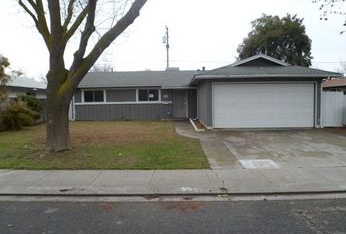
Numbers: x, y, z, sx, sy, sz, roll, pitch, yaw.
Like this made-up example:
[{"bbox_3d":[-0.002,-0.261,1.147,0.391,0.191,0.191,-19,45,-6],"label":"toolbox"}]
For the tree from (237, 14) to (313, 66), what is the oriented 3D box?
[{"bbox_3d":[11.569,-6.240,30.736,8.500,11.200,8.000,-1,3,1],"label":"tree"}]

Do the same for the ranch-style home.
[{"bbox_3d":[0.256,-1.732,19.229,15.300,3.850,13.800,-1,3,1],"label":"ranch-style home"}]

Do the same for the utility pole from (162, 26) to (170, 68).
[{"bbox_3d":[-0.822,-6.196,34.712,0.850,10.900,0.500,-1,3,1],"label":"utility pole"}]

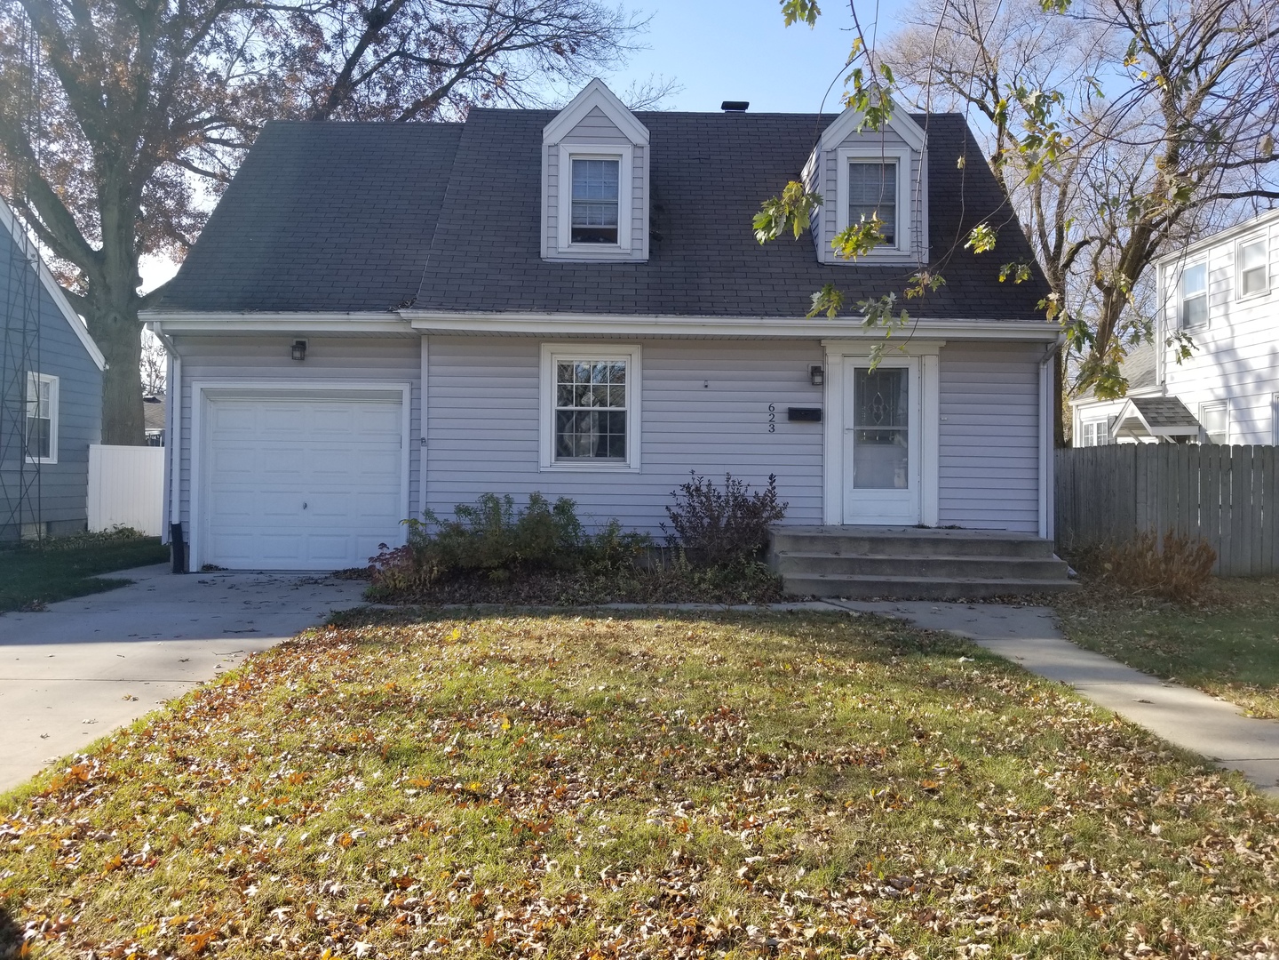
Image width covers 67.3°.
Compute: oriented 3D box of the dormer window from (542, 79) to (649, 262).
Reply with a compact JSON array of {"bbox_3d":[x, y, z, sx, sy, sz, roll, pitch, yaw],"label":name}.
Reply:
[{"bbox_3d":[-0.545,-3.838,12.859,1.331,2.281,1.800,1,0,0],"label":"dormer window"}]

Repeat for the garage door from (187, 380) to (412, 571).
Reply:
[{"bbox_3d":[-4.091,-0.027,11.711,2.618,2.255,0.300,1,0,0],"label":"garage door"}]

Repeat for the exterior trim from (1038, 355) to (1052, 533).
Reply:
[{"bbox_3d":[4.871,-0.390,11.526,0.168,2.277,0.130,1,0,0],"label":"exterior trim"}]

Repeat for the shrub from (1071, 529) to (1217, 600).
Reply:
[{"bbox_3d":[5.400,0.882,10.280,1.548,0.727,1.100,1,0,0],"label":"shrub"}]

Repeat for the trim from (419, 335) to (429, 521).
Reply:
[{"bbox_3d":[-2.597,-0.566,11.571,0.108,2.346,0.080,1,0,0],"label":"trim"}]

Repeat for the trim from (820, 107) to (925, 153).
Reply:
[{"bbox_3d":[2.910,-4.501,12.065,1.330,0.860,0.220,1,0,0],"label":"trim"}]

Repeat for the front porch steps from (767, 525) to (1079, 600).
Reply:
[{"bbox_3d":[2.967,0.884,10.577,2.970,0.595,2.020,1,0,0],"label":"front porch steps"}]

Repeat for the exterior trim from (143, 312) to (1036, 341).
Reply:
[{"bbox_3d":[-0.421,-1.759,11.214,10.582,0.231,0.240,1,0,0],"label":"exterior trim"}]

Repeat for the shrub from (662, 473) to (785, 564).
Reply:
[{"bbox_3d":[0.955,0.469,10.770,1.408,1.128,1.150,1,0,0],"label":"shrub"}]

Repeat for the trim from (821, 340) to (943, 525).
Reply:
[{"bbox_3d":[2.919,-0.561,11.547,1.462,2.225,0.140,1,0,0],"label":"trim"}]

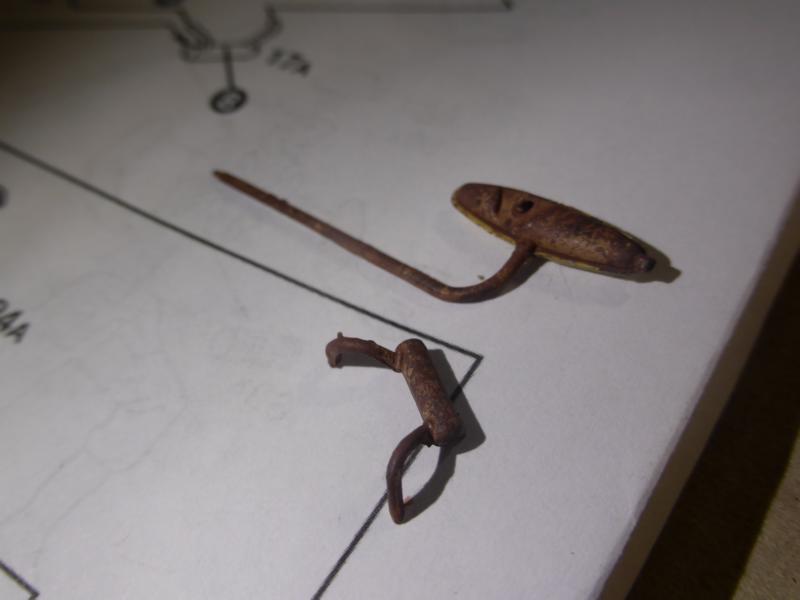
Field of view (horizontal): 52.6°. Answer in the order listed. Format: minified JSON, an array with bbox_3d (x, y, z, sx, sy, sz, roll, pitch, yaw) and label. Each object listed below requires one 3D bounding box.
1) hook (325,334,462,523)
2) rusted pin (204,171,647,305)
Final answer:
[{"bbox_3d":[0.000,0.011,0.085,0.011,0.005,0.022,-20,51,-9],"label":"hook"},{"bbox_3d":[0.002,-0.012,0.104,0.061,0.005,0.018,27,59,27],"label":"rusted pin"}]

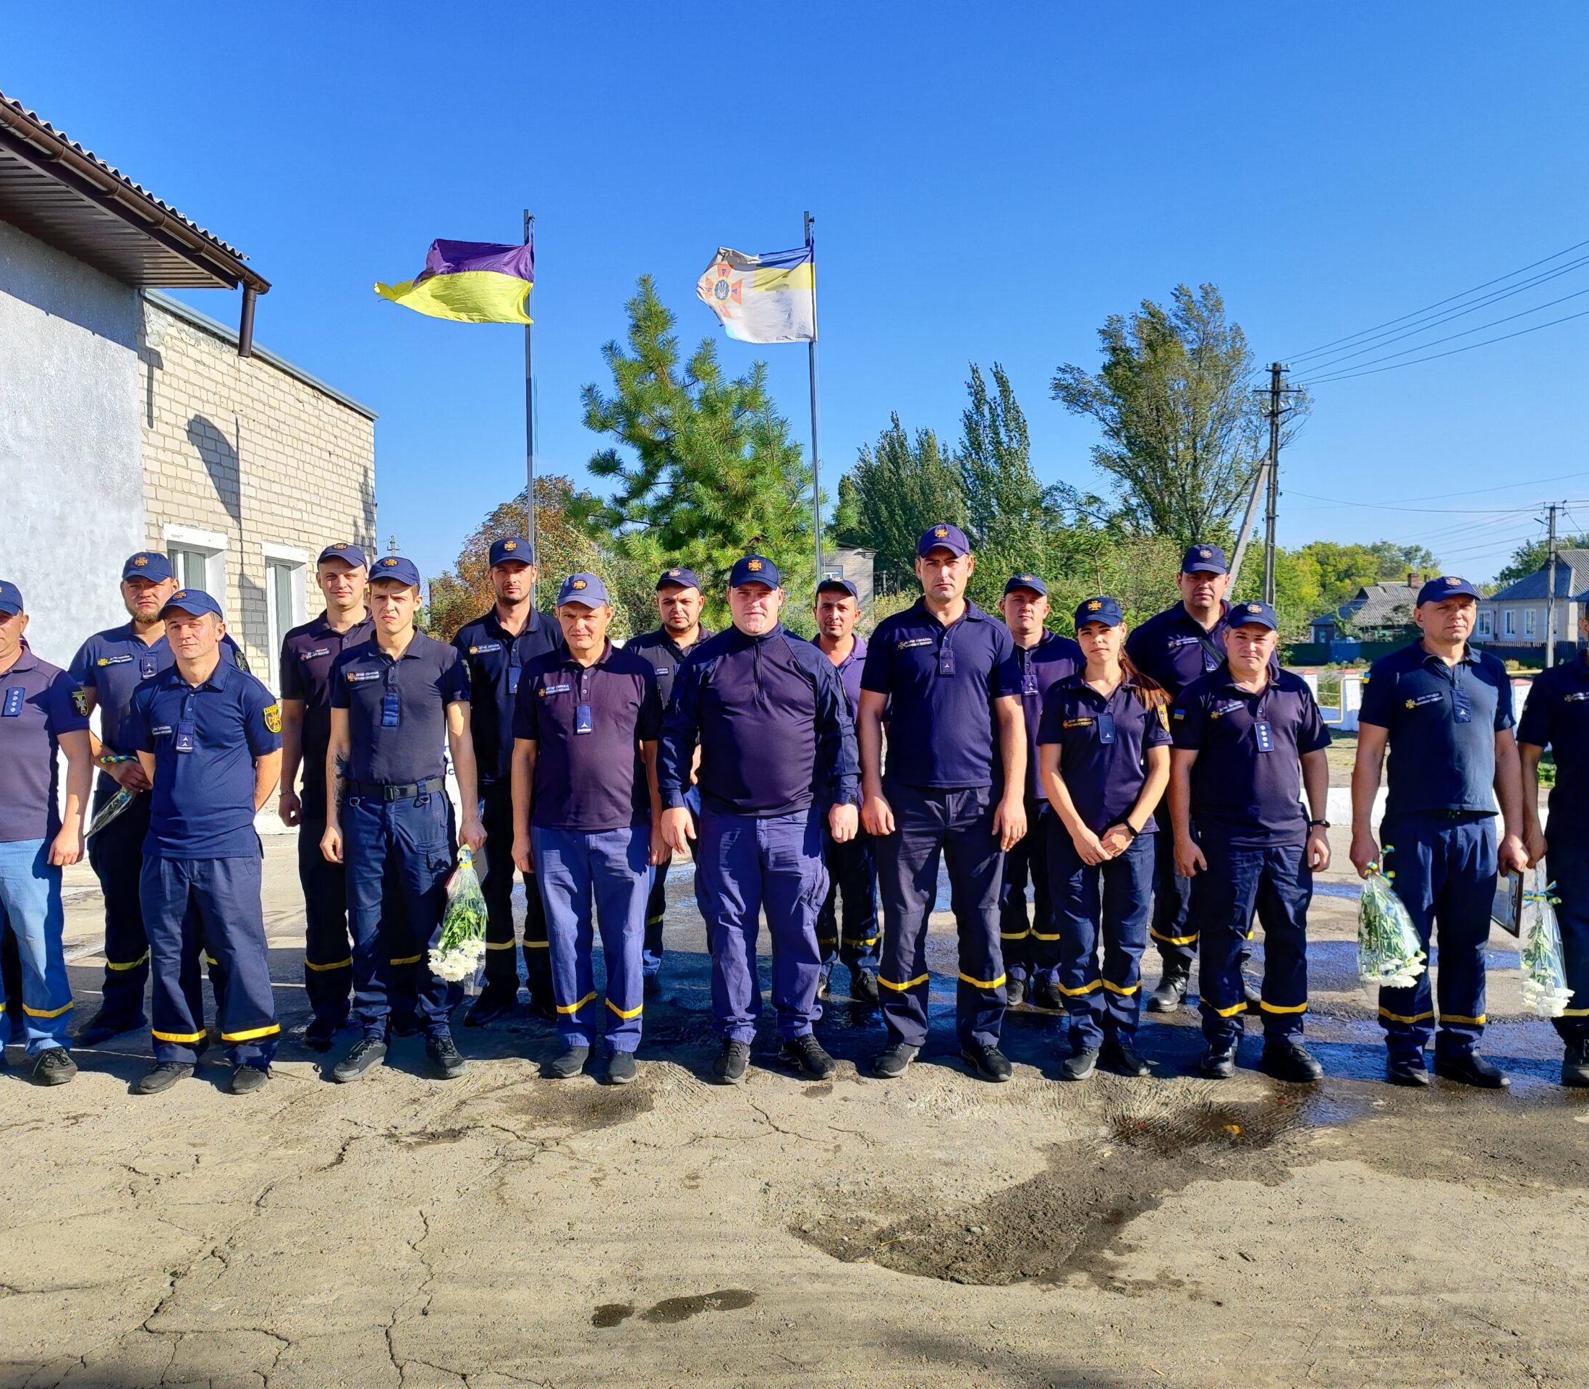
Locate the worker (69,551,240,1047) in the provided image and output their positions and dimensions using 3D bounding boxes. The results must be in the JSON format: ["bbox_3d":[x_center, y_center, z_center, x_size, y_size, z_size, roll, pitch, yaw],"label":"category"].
[{"bbox_3d":[-2.478,0.383,4.992,0.570,1.877,0.420,0,3,-5],"label":"worker"}]

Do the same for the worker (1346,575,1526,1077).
[{"bbox_3d":[2.244,0.461,4.490,0.550,1.752,0.370,0,3,3],"label":"worker"}]

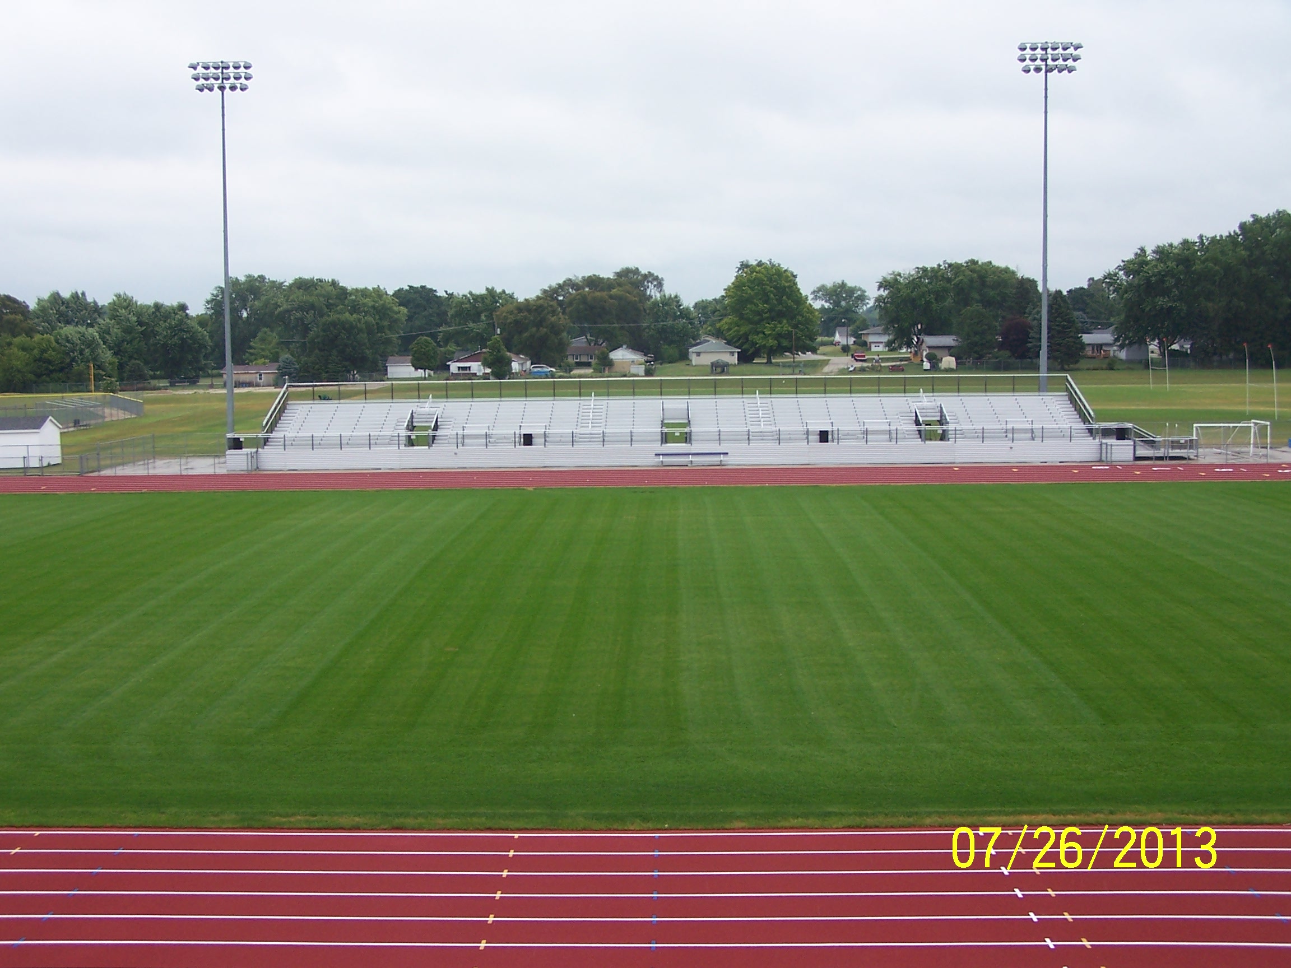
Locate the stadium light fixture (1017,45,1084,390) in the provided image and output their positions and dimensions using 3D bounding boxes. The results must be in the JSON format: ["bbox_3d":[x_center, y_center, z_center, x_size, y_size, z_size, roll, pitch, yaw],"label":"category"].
[{"bbox_3d":[27.760,-16.320,110.670,4.500,27.900,1.200,0,5,1],"label":"stadium light fixture"}]

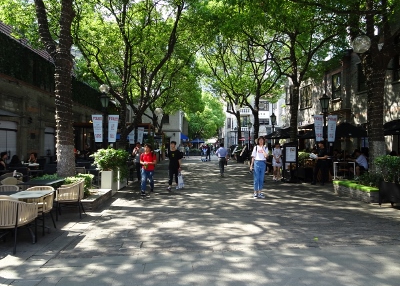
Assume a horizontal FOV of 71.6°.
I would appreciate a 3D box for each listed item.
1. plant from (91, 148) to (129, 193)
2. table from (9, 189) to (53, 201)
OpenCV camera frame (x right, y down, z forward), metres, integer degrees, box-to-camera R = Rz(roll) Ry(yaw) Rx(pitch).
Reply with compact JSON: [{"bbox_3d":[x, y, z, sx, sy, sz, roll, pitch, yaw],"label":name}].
[{"bbox_3d":[-2.980,0.924,9.400,0.800,1.470,1.900,0,-1,-5],"label":"plant"},{"bbox_3d":[-2.780,1.190,4.450,0.660,0.730,0.750,0,-1,-11],"label":"table"}]

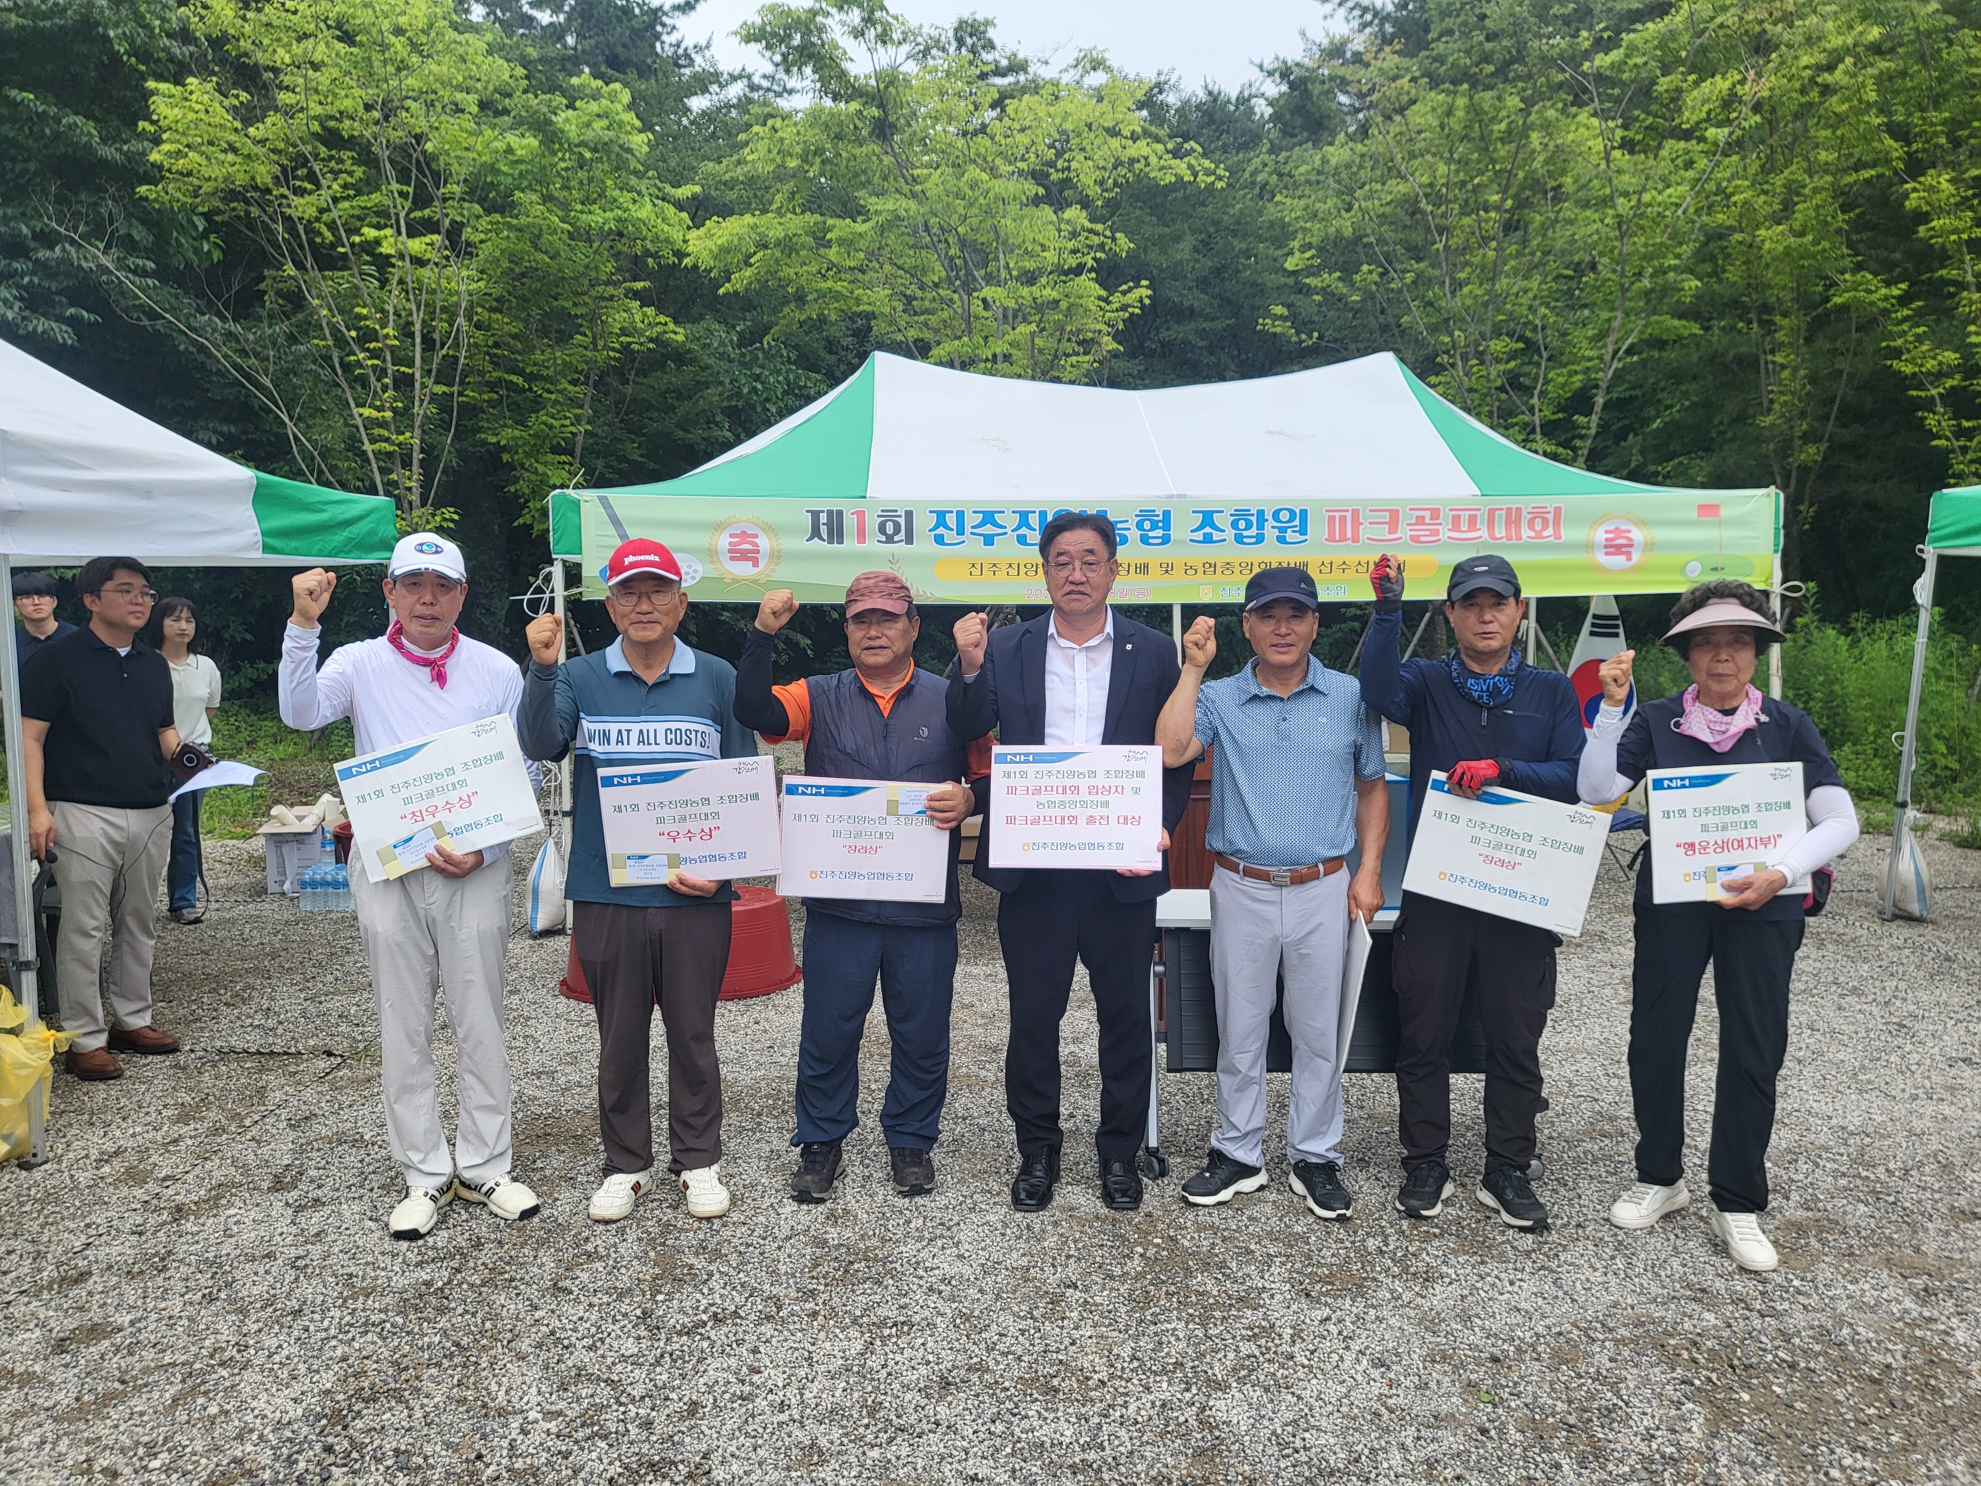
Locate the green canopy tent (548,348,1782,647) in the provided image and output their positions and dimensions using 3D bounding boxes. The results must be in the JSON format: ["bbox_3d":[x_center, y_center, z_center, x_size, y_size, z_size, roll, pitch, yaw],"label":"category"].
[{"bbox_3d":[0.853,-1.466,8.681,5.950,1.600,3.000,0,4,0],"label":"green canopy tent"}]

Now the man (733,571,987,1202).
[{"bbox_3d":[-0.344,0.363,3.988,0.653,1.642,0.450,0,4,-4],"label":"man"}]

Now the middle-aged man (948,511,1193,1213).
[{"bbox_3d":[0.204,0.299,3.893,0.614,1.784,0.450,0,4,1],"label":"middle-aged man"}]

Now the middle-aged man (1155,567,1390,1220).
[{"bbox_3d":[0.723,0.368,3.898,0.588,1.646,0.450,1,4,7],"label":"middle-aged man"}]

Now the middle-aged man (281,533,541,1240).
[{"bbox_3d":[-1.446,0.338,3.789,0.636,1.722,0.450,-1,4,-13],"label":"middle-aged man"}]

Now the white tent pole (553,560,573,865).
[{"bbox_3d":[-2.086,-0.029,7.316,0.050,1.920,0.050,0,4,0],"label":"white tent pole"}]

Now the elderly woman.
[{"bbox_3d":[1.725,0.417,3.597,0.654,1.593,0.450,1,5,18],"label":"elderly woman"}]

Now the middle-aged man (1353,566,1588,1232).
[{"bbox_3d":[1.208,0.361,3.811,0.552,1.673,0.450,1,4,12],"label":"middle-aged man"}]

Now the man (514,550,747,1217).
[{"bbox_3d":[-0.885,0.341,3.810,0.574,1.712,0.450,-1,4,-9],"label":"man"}]

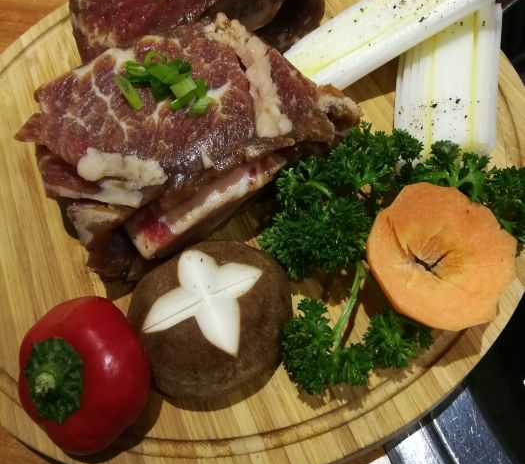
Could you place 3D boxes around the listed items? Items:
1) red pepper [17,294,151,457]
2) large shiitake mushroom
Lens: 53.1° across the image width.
[{"bbox_3d":[-0.057,0.045,0.166,0.047,0.037,0.047,0,83,24],"label":"red pepper"},{"bbox_3d":[-0.018,0.027,0.177,0.056,0.029,0.056,0,62,8],"label":"large shiitake mushroom"}]

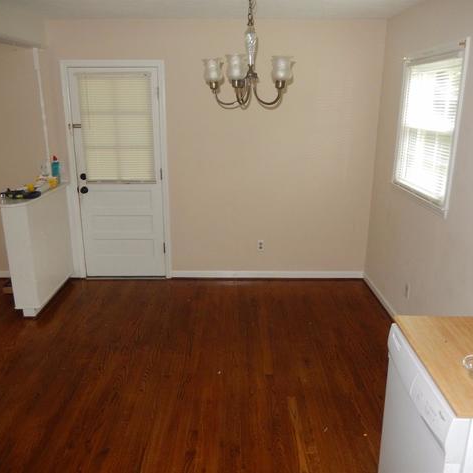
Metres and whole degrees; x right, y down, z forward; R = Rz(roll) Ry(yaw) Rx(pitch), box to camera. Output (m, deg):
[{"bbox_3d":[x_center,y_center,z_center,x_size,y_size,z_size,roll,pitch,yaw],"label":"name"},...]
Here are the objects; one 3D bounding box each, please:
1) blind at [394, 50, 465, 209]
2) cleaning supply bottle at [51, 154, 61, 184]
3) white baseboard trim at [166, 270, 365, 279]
[{"bbox_3d":[1.316,-0.758,3.194,0.050,0.910,0.930,0,16,0],"label":"blind"},{"bbox_3d":[-1.697,-0.621,4.282,0.075,0.283,0.063,0,16,0],"label":"cleaning supply bottle"},{"bbox_3d":[0.323,0.395,4.649,1.983,0.085,0.016,0,16,0],"label":"white baseboard trim"}]

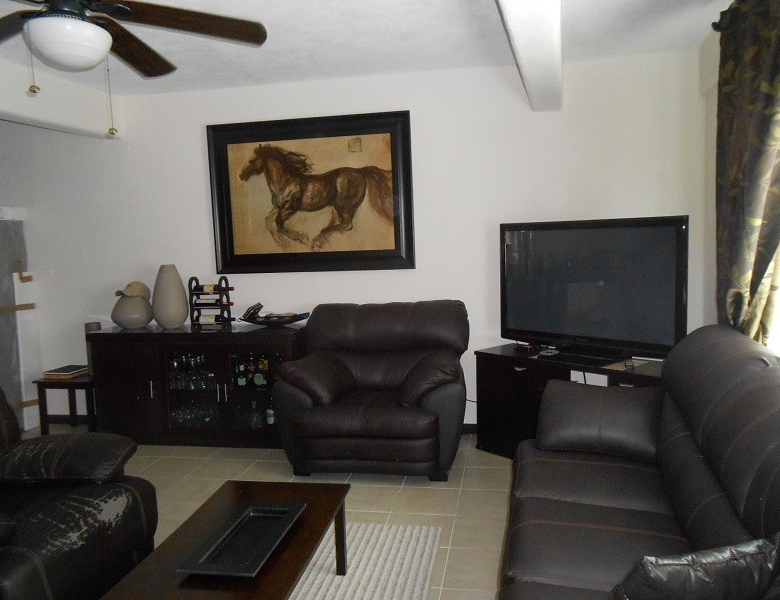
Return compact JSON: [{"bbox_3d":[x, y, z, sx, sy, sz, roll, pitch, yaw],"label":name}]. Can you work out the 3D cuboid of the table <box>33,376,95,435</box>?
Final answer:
[{"bbox_3d":[-2.381,0.815,4.678,0.521,0.446,0.376,-1,4,11],"label":"table"}]

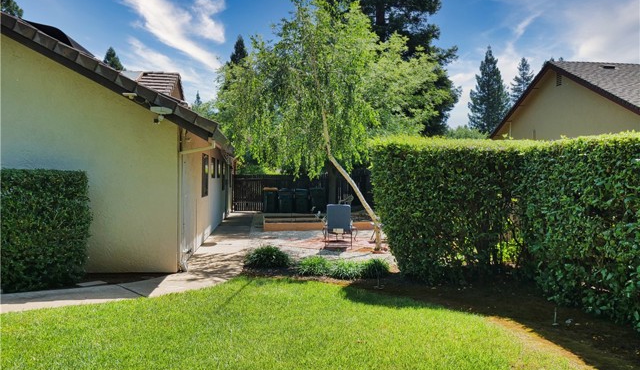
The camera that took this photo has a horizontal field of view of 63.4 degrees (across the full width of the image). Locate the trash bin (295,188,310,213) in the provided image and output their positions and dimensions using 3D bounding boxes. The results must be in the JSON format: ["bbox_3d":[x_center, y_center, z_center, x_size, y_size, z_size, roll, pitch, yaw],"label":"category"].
[{"bbox_3d":[-0.778,0.677,22.488,0.650,1.090,0.780,0,1,-6],"label":"trash bin"}]

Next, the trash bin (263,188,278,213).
[{"bbox_3d":[-2.115,0.680,22.350,0.650,1.090,0.780,0,1,-6],"label":"trash bin"}]

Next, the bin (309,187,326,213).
[{"bbox_3d":[-0.083,0.676,22.560,0.680,1.090,0.780,0,1,-6],"label":"bin"}]

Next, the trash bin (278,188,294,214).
[{"bbox_3d":[-1.451,0.679,22.419,0.650,1.090,0.780,0,1,-6],"label":"trash bin"}]

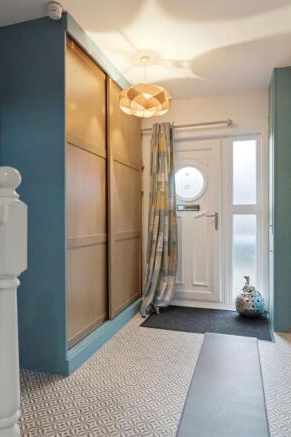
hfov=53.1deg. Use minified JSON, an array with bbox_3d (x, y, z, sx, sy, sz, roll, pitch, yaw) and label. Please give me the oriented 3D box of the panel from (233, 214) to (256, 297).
[{"bbox_3d":[1.158,0.435,3.385,0.260,0.960,0.030,0,0,17],"label":"panel"}]

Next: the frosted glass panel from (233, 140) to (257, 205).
[{"bbox_3d":[1.158,-0.530,3.385,0.260,0.750,0.030,0,0,17],"label":"frosted glass panel"}]

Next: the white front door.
[{"bbox_3d":[0.535,0.020,3.575,0.760,1.950,0.060,0,0,17],"label":"white front door"}]

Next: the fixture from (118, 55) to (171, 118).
[{"bbox_3d":[-0.003,-1.148,2.500,0.440,0.475,0.440,0,0,0],"label":"fixture"}]

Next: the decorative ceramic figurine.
[{"bbox_3d":[1.132,0.840,3.140,0.320,0.420,0.320,0,0,17],"label":"decorative ceramic figurine"}]

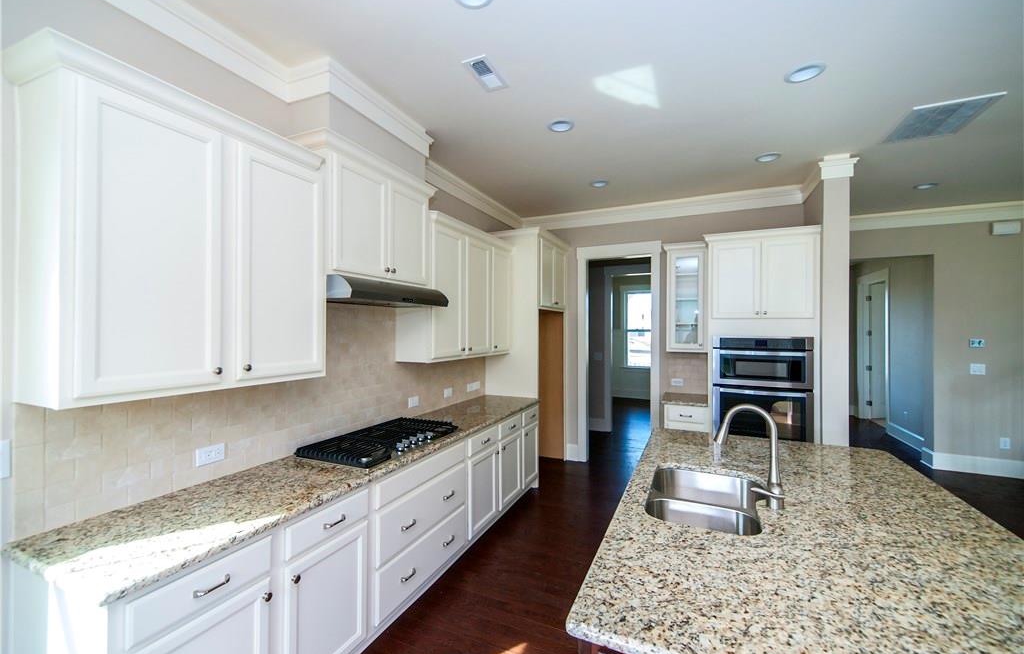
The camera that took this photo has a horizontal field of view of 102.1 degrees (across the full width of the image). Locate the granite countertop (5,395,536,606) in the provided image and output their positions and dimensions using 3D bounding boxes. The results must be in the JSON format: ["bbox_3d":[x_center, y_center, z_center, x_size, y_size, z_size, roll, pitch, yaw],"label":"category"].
[{"bbox_3d":[-0.670,0.735,2.716,0.611,0.038,3.319,0,0,24],"label":"granite countertop"}]

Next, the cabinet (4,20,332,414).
[{"bbox_3d":[-1.333,-0.320,1.792,0.349,1.159,1.048,0,0,24],"label":"cabinet"}]

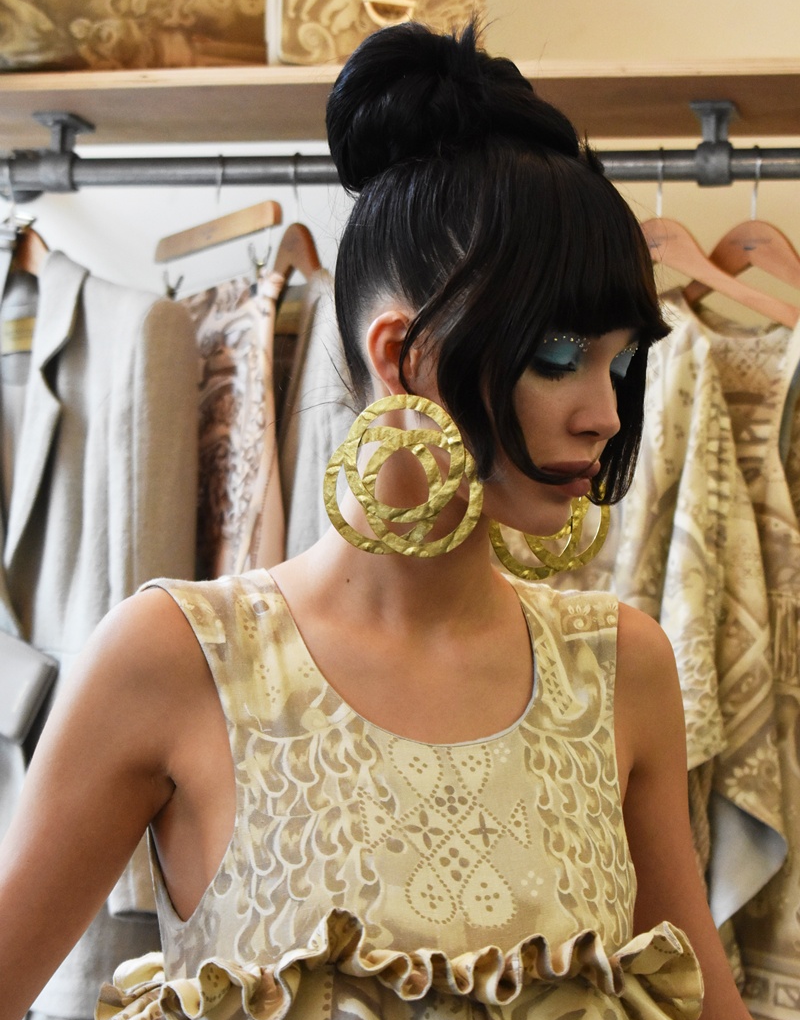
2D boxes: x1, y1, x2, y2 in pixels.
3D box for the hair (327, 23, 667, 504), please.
[{"bbox_3d":[0.064,-0.163,1.800,0.240,0.310,0.190,8,3,37],"label":"hair"}]

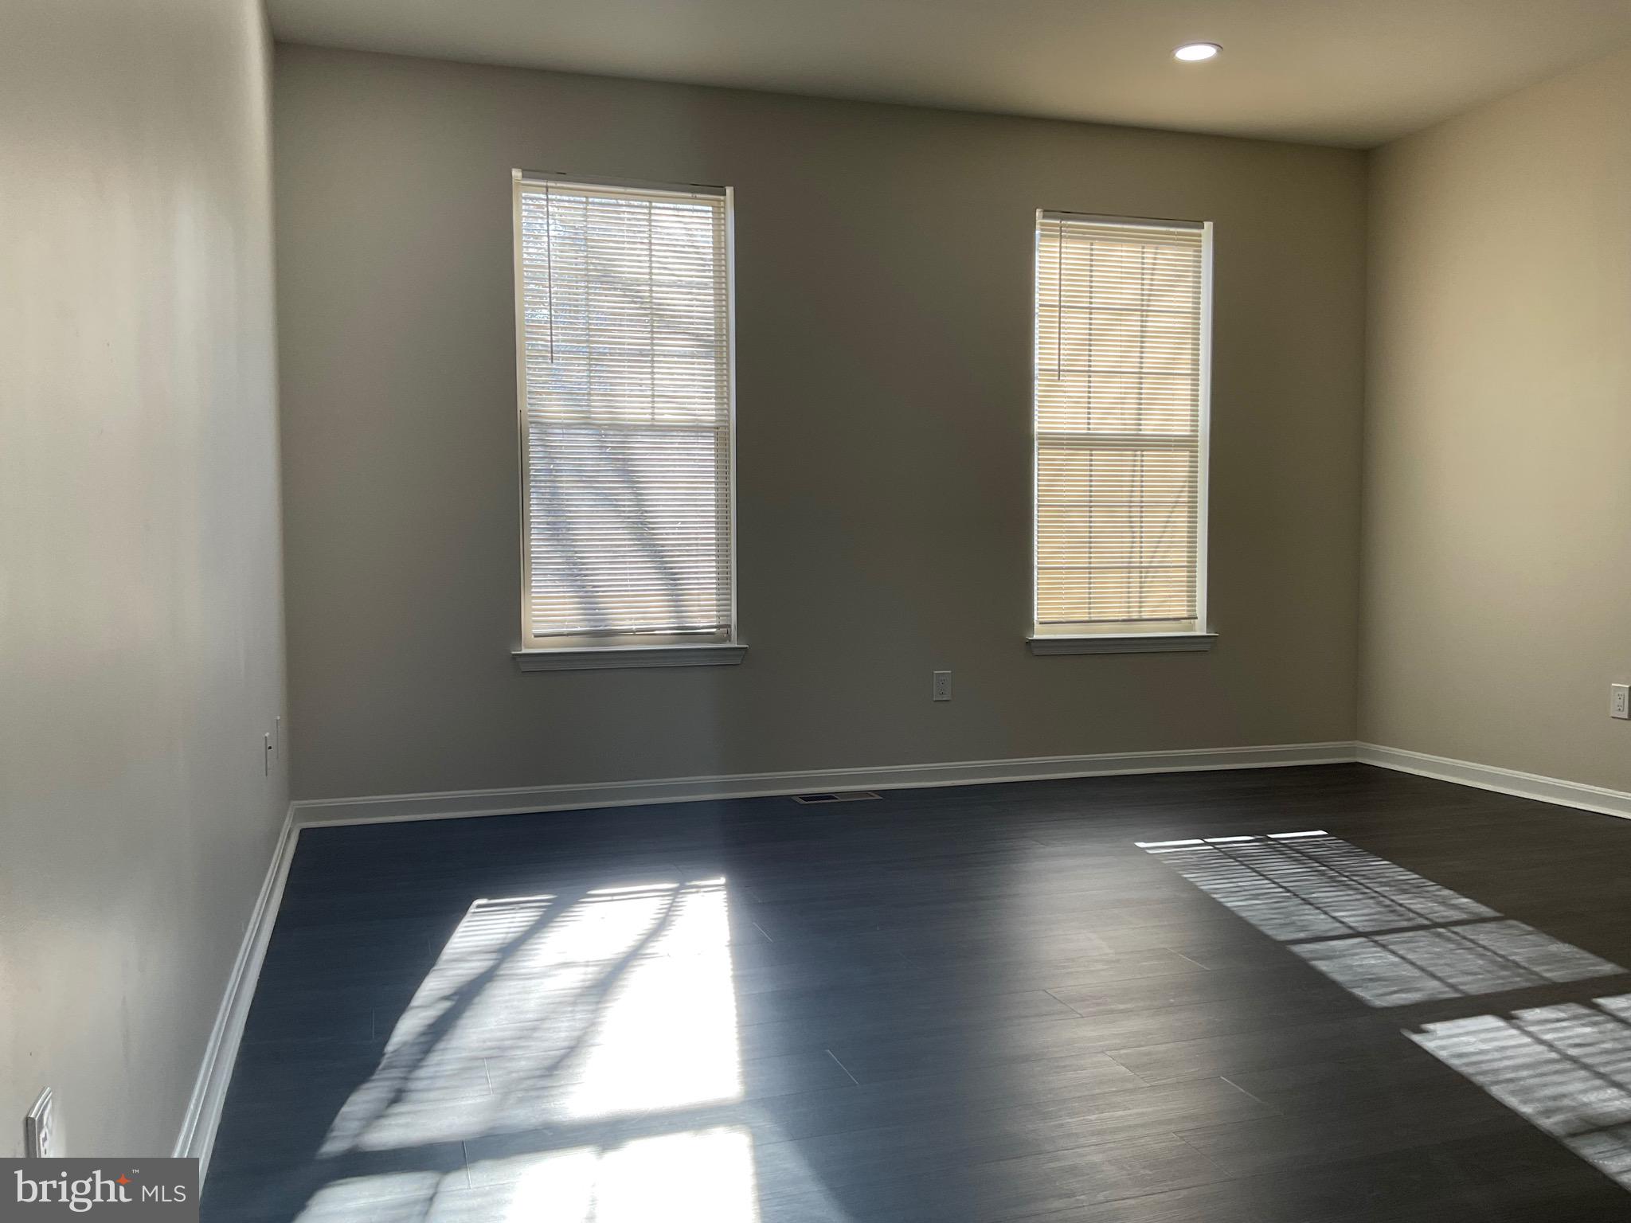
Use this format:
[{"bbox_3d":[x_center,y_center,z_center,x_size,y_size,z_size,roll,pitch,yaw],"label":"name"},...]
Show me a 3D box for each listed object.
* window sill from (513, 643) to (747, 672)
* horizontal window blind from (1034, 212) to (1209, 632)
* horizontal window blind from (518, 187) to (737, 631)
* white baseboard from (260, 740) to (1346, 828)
[{"bbox_3d":[-0.693,0.167,5.136,0.885,0.079,0.100,-1,3,-18],"label":"window sill"},{"bbox_3d":[1.279,-0.730,5.726,0.893,1.803,0.105,-1,3,-18],"label":"horizontal window blind"},{"bbox_3d":[-0.698,-0.730,5.112,0.802,1.708,0.045,-1,3,-18],"label":"horizontal window blind"},{"bbox_3d":[0.303,0.668,5.455,4.446,0.090,0.025,-1,3,-18],"label":"white baseboard"}]

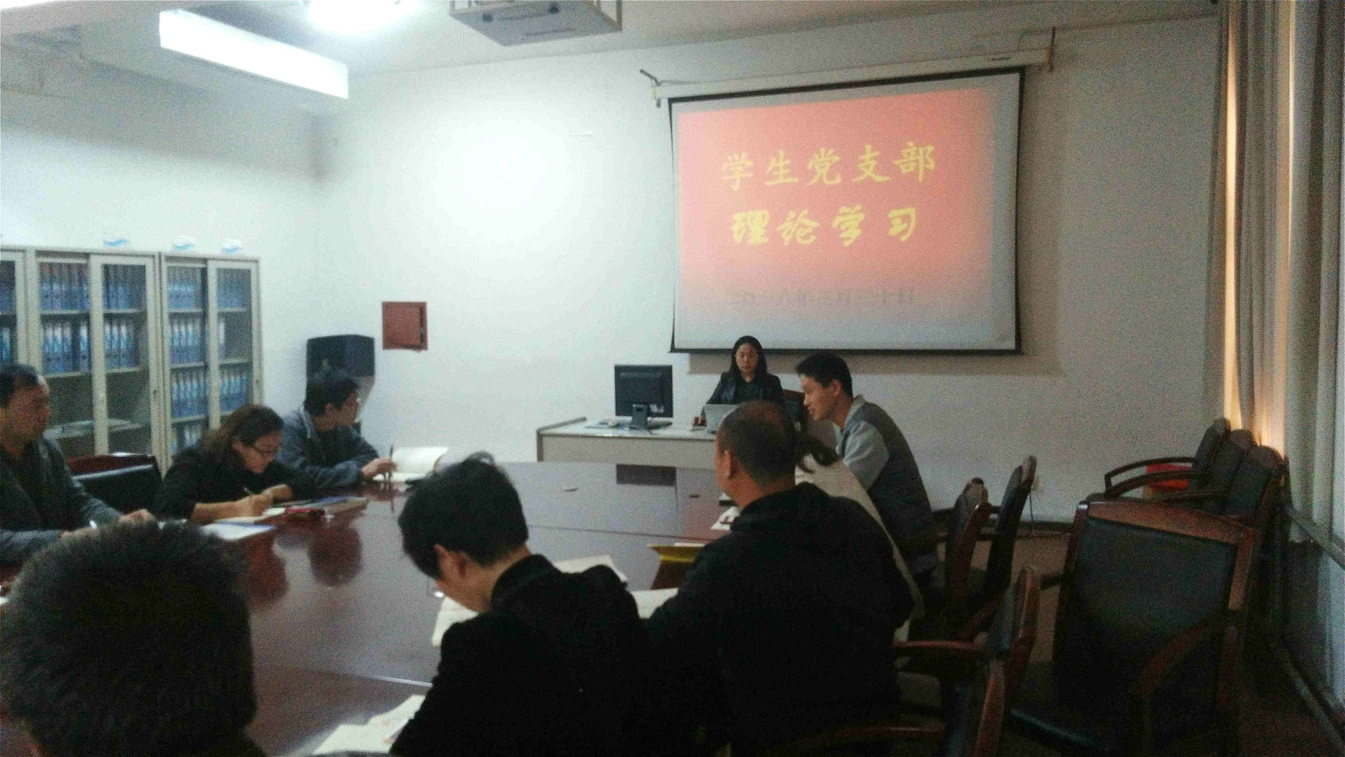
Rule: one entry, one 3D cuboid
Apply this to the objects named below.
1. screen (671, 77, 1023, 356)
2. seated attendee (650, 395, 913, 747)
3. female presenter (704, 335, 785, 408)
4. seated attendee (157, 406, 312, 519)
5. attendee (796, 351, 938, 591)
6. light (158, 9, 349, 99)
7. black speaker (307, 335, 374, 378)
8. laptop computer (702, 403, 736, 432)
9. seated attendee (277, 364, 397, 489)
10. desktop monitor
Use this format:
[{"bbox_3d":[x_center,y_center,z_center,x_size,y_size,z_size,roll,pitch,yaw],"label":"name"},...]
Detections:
[{"bbox_3d":[1.088,-1.060,6.448,2.378,1.788,0.050,1,5,21],"label":"screen"},{"bbox_3d":[0.265,0.695,2.443,0.740,1.270,0.550,3,6,38],"label":"seated attendee"},{"bbox_3d":[0.441,0.393,6.050,0.500,1.280,0.680,2,5,26],"label":"female presenter"},{"bbox_3d":[-1.749,0.660,3.780,0.740,1.170,0.530,1,5,16],"label":"seated attendee"},{"bbox_3d":[0.770,0.567,3.689,0.740,1.310,0.490,1,5,23],"label":"attendee"},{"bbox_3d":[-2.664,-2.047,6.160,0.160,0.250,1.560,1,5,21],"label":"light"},{"bbox_3d":[-2.591,-0.135,7.556,0.430,0.370,0.320,1,5,21],"label":"black speaker"},{"bbox_3d":[0.376,0.213,5.651,0.340,0.185,0.260,1,5,21],"label":"laptop computer"},{"bbox_3d":[-1.570,0.571,4.349,0.720,1.250,0.520,0,5,13],"label":"seated attendee"},{"bbox_3d":[-0.165,0.119,5.745,0.375,0.370,0.180,1,5,21],"label":"desktop monitor"}]

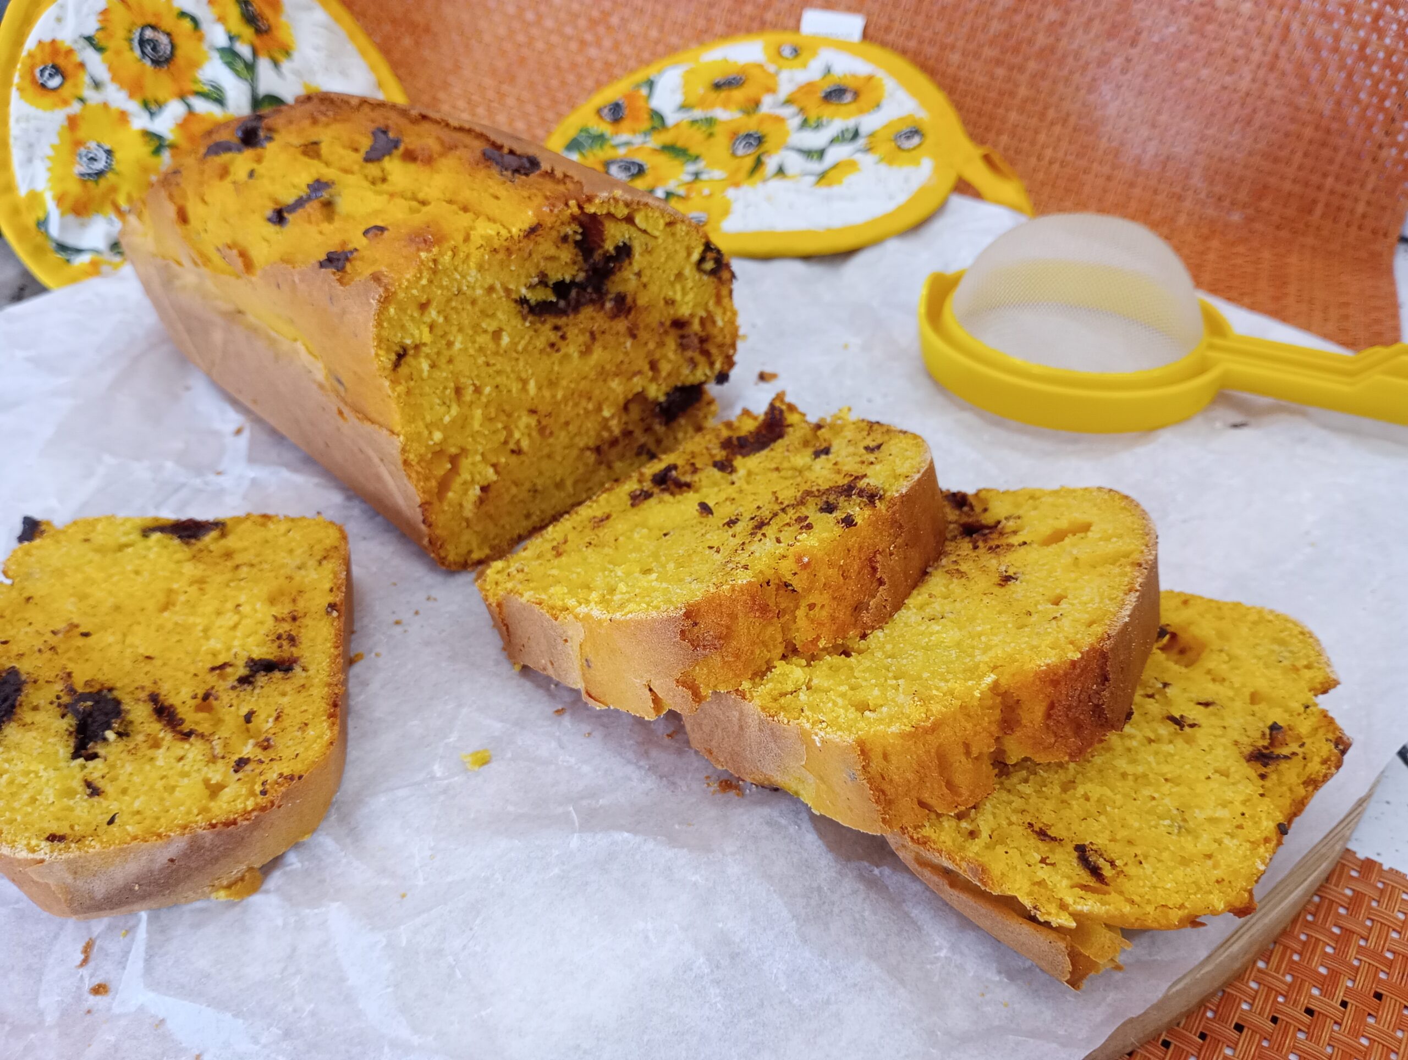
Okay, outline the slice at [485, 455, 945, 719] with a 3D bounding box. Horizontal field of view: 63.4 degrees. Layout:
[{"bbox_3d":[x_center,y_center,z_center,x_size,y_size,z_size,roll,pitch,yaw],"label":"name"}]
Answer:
[{"bbox_3d":[0.015,0.003,0.256,0.103,0.020,0.077,-26,18,-28],"label":"slice"}]

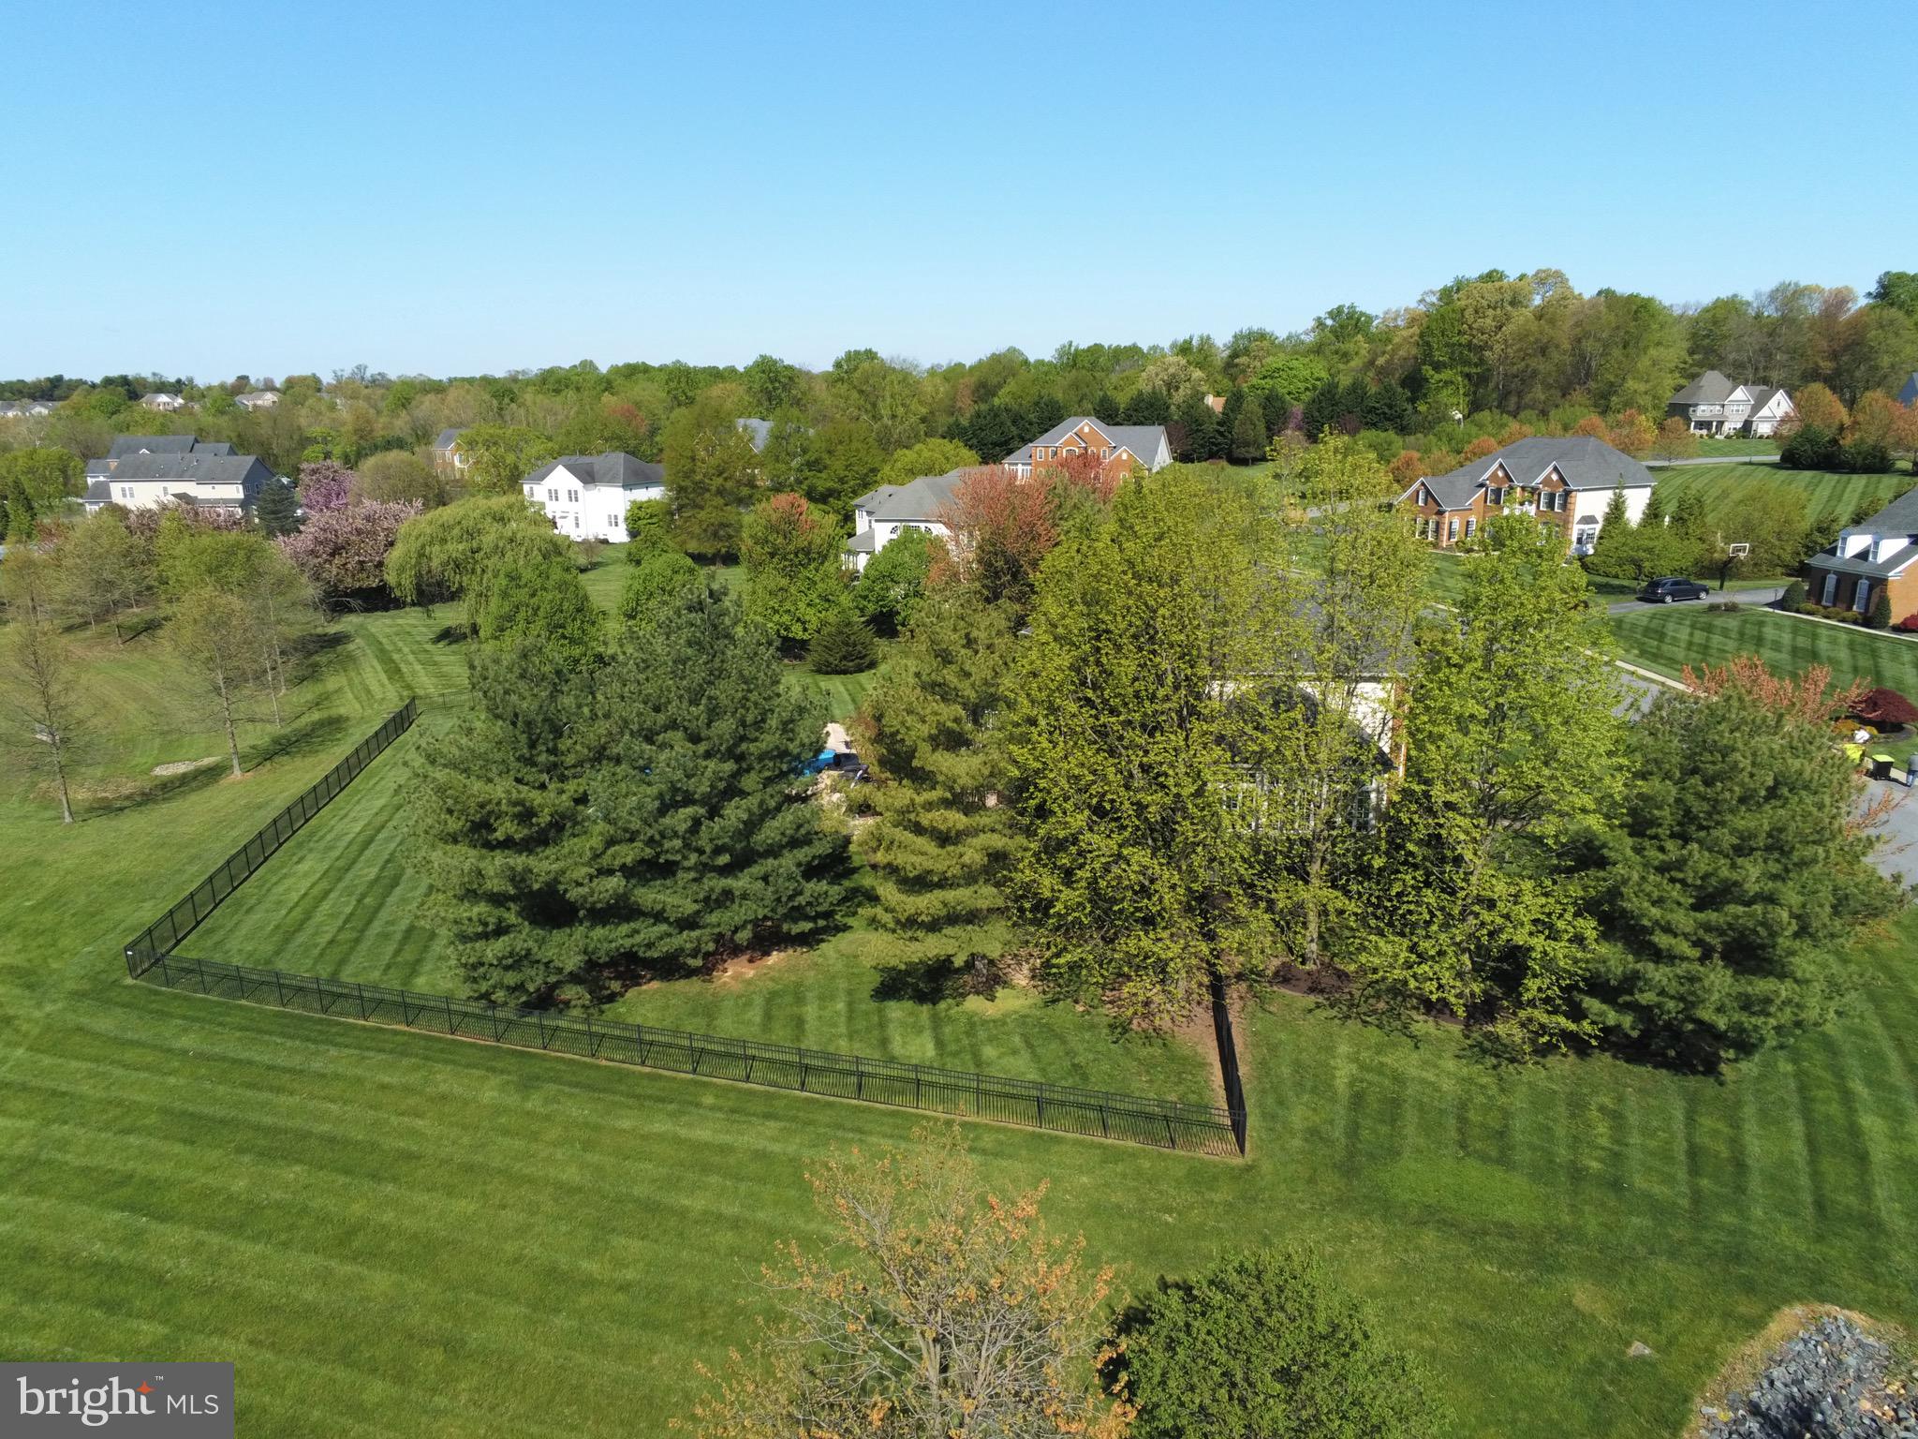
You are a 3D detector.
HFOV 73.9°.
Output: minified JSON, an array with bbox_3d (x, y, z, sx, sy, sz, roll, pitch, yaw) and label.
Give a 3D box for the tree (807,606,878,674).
[{"bbox_3d":[-8.242,-5.607,89.397,4.950,4.710,4.950,-2,15,-5],"label":"tree"}]

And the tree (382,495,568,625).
[{"bbox_3d":[-42.569,-13.763,110.533,14.900,11.450,14.900,-7,16,-20],"label":"tree"}]

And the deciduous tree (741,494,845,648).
[{"bbox_3d":[-12.692,-10.672,94.442,7.830,12.160,7.830,-3,15,-7],"label":"deciduous tree"}]

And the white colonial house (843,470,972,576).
[{"bbox_3d":[-2.166,-17.168,112.700,14.000,9.700,17.000,2,15,12],"label":"white colonial house"}]

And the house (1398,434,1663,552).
[{"bbox_3d":[56.066,-22.415,126.035,17.000,10.680,16.000,-9,17,-28],"label":"house"}]

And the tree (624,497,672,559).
[{"bbox_3d":[-32.998,-19.685,134.095,4.930,7.070,4.930,-5,15,-13],"label":"tree"}]

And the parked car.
[{"bbox_3d":[55.737,-10.118,98.705,4.800,1.720,1.930,-4,15,-11],"label":"parked car"}]

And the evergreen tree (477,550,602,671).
[{"bbox_3d":[-31.301,-7.884,93.813,8.700,9.270,8.700,-6,16,-18],"label":"evergreen tree"}]

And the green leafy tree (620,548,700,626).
[{"bbox_3d":[-23.066,-8.548,96.849,6.730,8.990,6.730,-5,15,-13],"label":"green leafy tree"}]

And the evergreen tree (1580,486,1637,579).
[{"bbox_3d":[56.643,-16.424,108.955,4.140,8.160,4.140,7,17,27],"label":"evergreen tree"}]

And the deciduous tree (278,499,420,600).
[{"bbox_3d":[-59.499,-16.112,122.724,12.230,9.960,12.230,-8,16,-25],"label":"deciduous tree"}]

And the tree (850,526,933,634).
[{"bbox_3d":[-5.309,-10.643,98.877,6.340,8.760,6.340,-2,15,-3],"label":"tree"}]

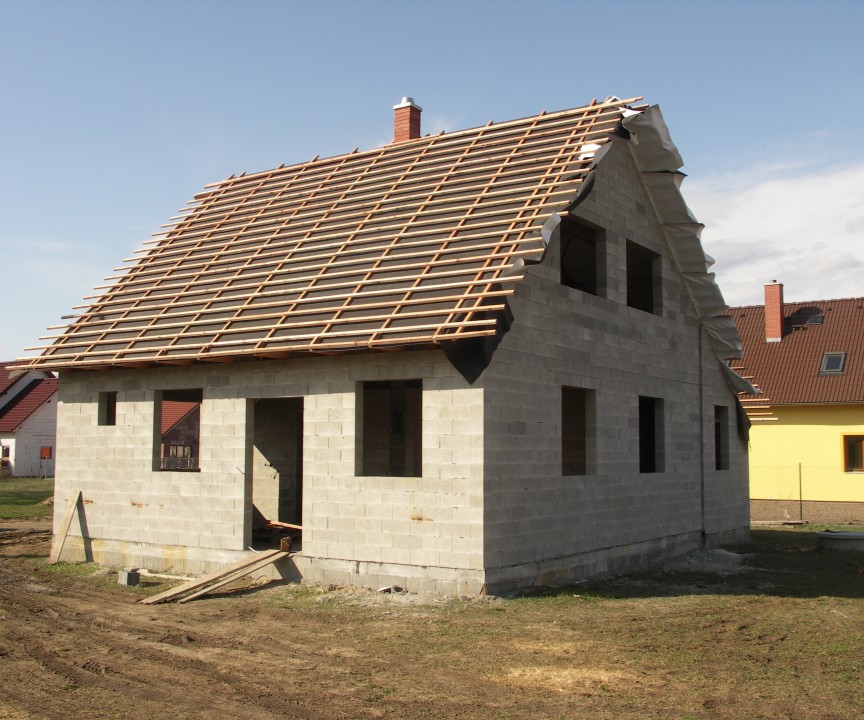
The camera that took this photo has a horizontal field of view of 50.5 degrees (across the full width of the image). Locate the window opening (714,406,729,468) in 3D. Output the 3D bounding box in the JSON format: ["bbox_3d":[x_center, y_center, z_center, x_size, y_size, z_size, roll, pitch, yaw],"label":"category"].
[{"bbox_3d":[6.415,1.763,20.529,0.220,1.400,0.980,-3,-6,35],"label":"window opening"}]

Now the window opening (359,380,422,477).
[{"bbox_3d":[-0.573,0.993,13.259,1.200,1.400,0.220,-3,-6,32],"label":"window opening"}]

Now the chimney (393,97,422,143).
[{"bbox_3d":[-0.501,-4.913,19.158,0.470,1.150,0.450,-3,-6,34],"label":"chimney"}]

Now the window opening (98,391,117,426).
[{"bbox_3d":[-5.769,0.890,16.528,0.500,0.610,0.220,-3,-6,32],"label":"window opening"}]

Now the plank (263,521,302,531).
[{"bbox_3d":[-2.834,3.167,17.534,0.150,0.050,2.100,3,-6,-27],"label":"plank"}]

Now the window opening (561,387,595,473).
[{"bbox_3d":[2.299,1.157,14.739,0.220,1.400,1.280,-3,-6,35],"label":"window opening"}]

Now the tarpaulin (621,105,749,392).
[{"bbox_3d":[5.267,-1.907,18.342,0.800,4.800,6.000,-3,-6,35],"label":"tarpaulin"}]

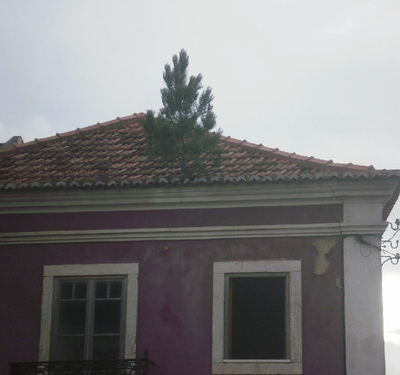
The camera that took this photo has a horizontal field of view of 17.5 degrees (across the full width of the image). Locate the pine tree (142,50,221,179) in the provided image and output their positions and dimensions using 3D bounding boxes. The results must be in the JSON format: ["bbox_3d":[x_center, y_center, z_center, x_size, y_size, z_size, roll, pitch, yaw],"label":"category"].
[{"bbox_3d":[-0.294,-1.244,21.845,1.331,2.359,1.250,-2,-17,9],"label":"pine tree"}]

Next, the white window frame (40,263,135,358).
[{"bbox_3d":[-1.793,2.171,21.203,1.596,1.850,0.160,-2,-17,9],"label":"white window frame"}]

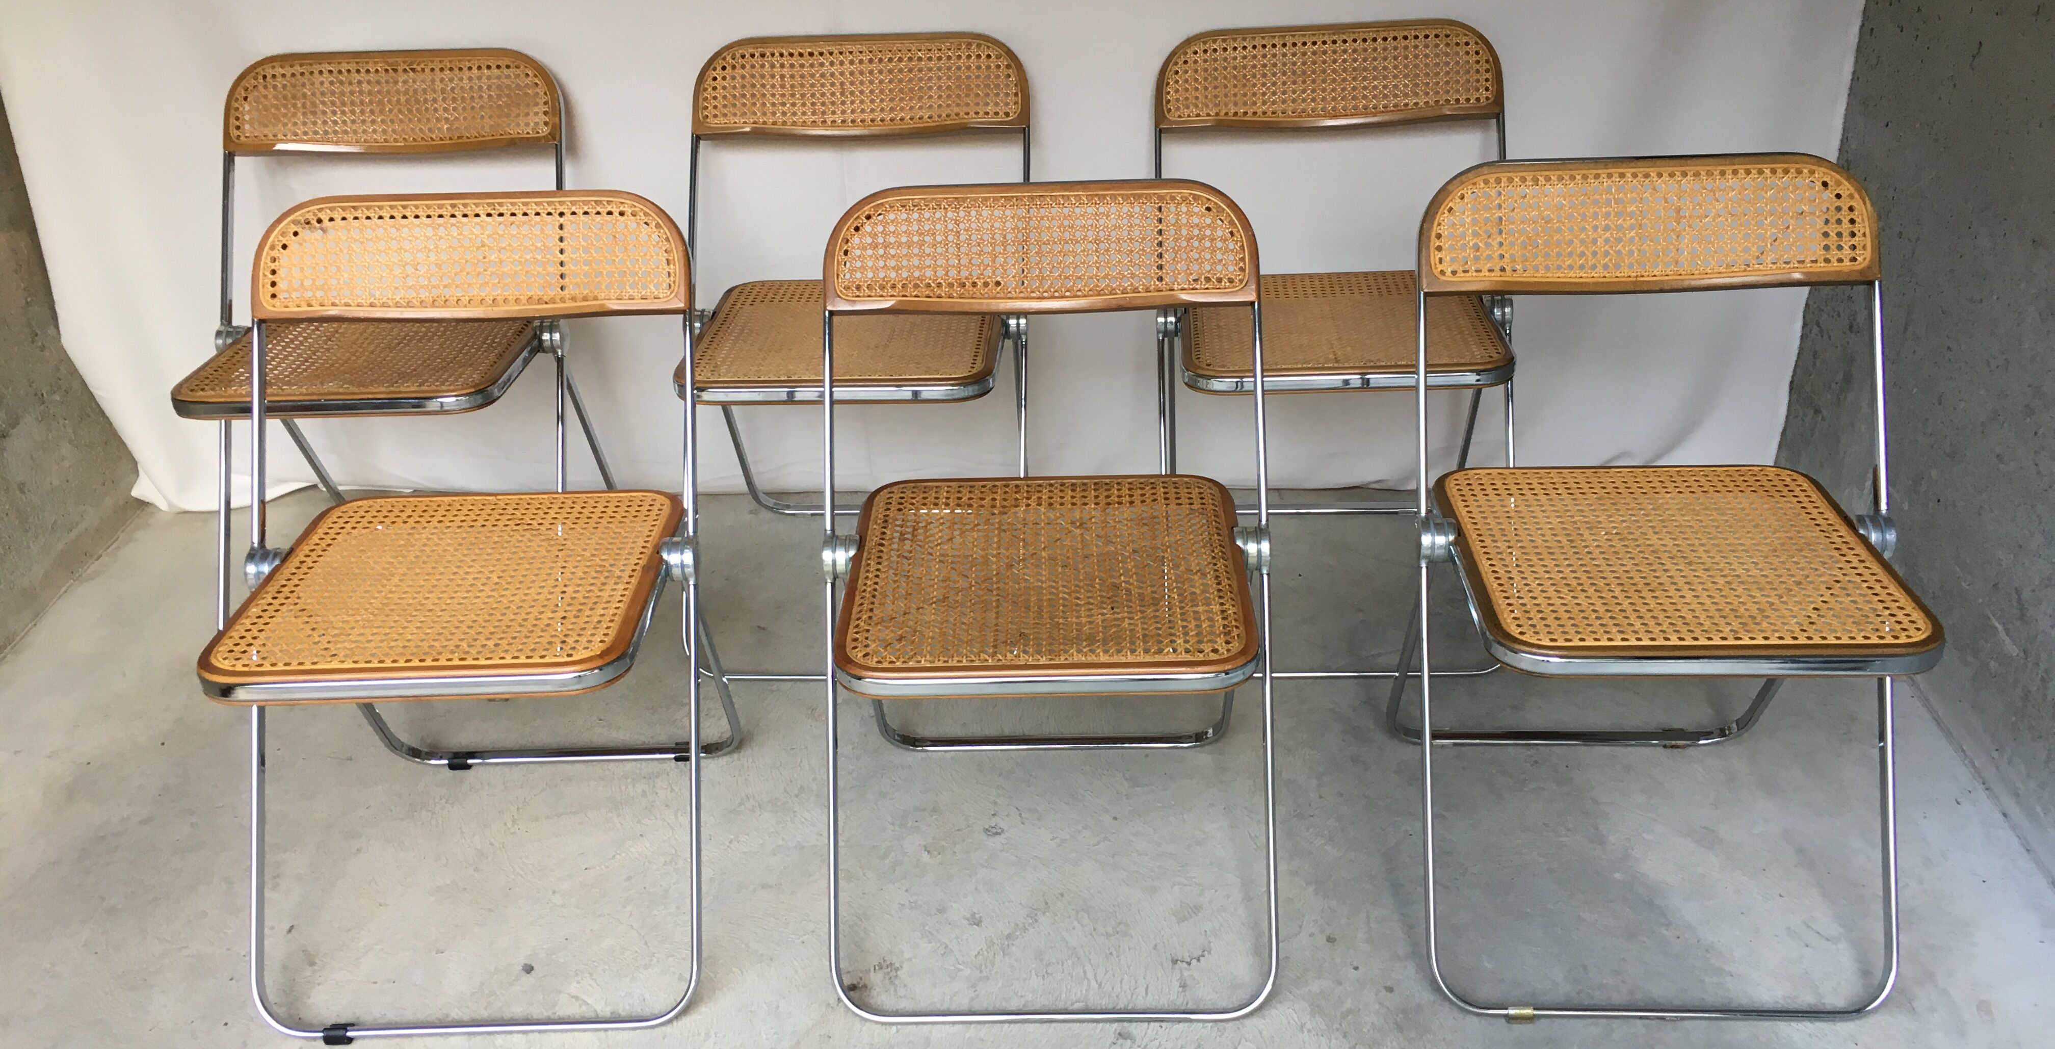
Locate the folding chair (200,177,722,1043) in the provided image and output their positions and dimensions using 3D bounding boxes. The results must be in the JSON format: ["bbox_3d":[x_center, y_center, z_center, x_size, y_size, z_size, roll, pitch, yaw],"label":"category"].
[{"bbox_3d":[-0.574,0.089,1.794,0.472,0.742,0.495,-2,30,1],"label":"folding chair"}]

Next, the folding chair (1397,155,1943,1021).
[{"bbox_3d":[0.641,0.064,1.761,0.472,0.742,0.495,0,30,3],"label":"folding chair"}]

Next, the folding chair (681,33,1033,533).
[{"bbox_3d":[-0.229,-0.224,2.318,0.472,0.742,0.495,0,30,4],"label":"folding chair"}]

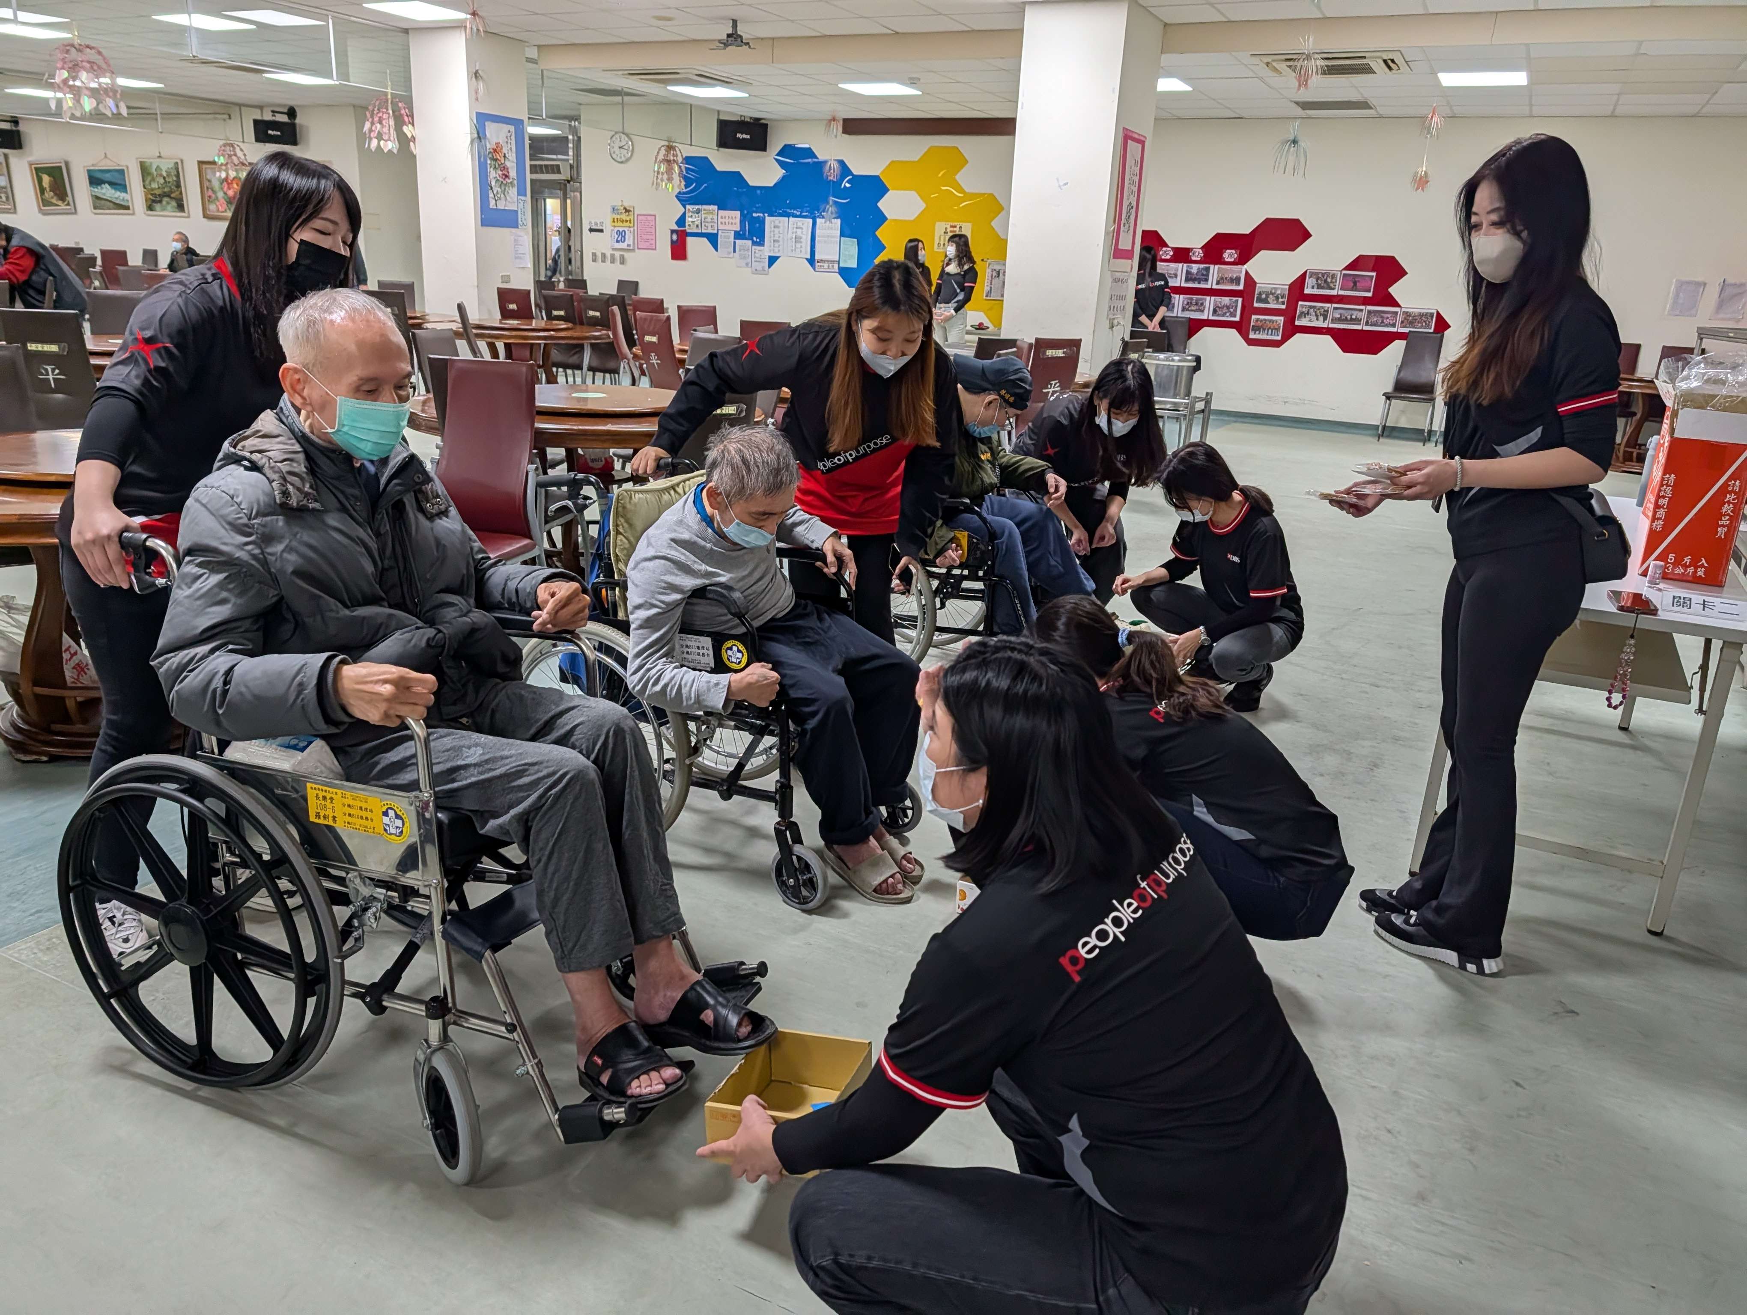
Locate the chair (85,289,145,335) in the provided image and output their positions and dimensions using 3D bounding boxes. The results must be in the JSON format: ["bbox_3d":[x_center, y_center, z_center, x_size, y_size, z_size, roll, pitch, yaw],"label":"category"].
[{"bbox_3d":[-3.838,-1.388,6.303,0.430,0.970,0.560,-10,22,-35],"label":"chair"}]

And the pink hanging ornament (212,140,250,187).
[{"bbox_3d":[-8.850,-6.825,16.700,0.460,0.580,0.460,12,20,25],"label":"pink hanging ornament"}]

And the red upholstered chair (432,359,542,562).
[{"bbox_3d":[-1.231,-0.360,3.621,0.440,0.975,0.580,5,18,5],"label":"red upholstered chair"}]

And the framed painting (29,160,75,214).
[{"bbox_3d":[-12.488,-7.137,18.422,0.860,0.740,0.060,12,20,25],"label":"framed painting"}]

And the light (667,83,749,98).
[{"bbox_3d":[-1.598,-5.531,11.822,0.610,0.060,0.610,12,20,25],"label":"light"}]

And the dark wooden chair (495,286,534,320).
[{"bbox_3d":[-2.866,-2.547,10.074,0.430,0.980,0.560,5,18,6],"label":"dark wooden chair"}]

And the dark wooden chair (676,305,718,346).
[{"bbox_3d":[-1.095,-1.875,8.309,0.430,0.980,0.560,-8,21,-32],"label":"dark wooden chair"}]

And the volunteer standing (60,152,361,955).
[{"bbox_3d":[-1.144,-0.113,2.115,0.700,1.440,0.520,13,20,28],"label":"volunteer standing"}]

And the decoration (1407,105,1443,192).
[{"bbox_3d":[4.387,-4.026,9.604,0.190,0.660,0.190,12,20,25],"label":"decoration"}]

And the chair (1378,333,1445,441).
[{"bbox_3d":[4.923,-2.459,11.134,0.440,1.000,0.560,15,22,33],"label":"chair"}]

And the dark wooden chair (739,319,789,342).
[{"bbox_3d":[-0.622,-1.469,7.083,0.430,0.970,0.560,3,18,0],"label":"dark wooden chair"}]

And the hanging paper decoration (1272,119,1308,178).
[{"bbox_3d":[1.915,-2.335,5.570,0.165,0.240,0.165,12,20,25],"label":"hanging paper decoration"}]

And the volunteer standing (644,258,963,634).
[{"bbox_3d":[-0.132,-0.272,2.938,0.700,1.345,0.580,5,18,6],"label":"volunteer standing"}]

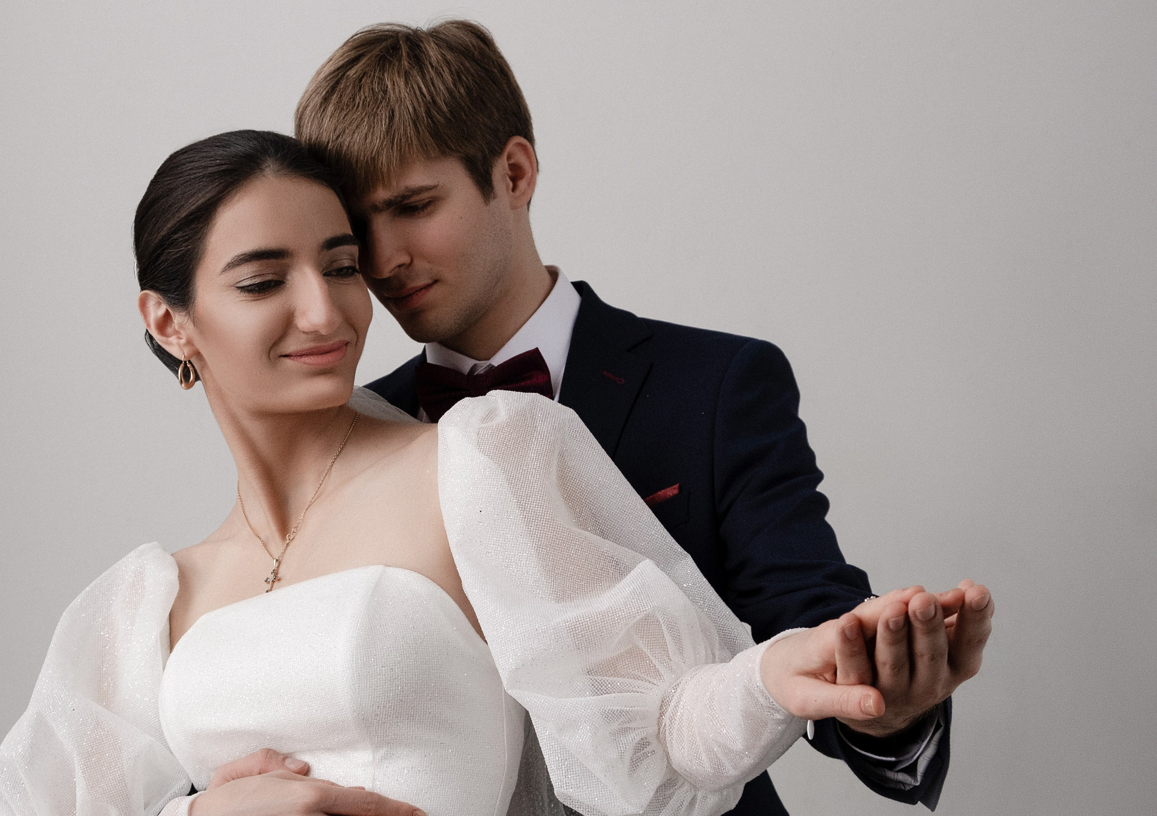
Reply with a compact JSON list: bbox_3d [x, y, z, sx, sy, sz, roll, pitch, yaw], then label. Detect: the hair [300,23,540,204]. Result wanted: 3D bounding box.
[{"bbox_3d":[-0.133,-0.243,1.690,0.175,0.175,0.215,-1,25,40],"label":"hair"}]

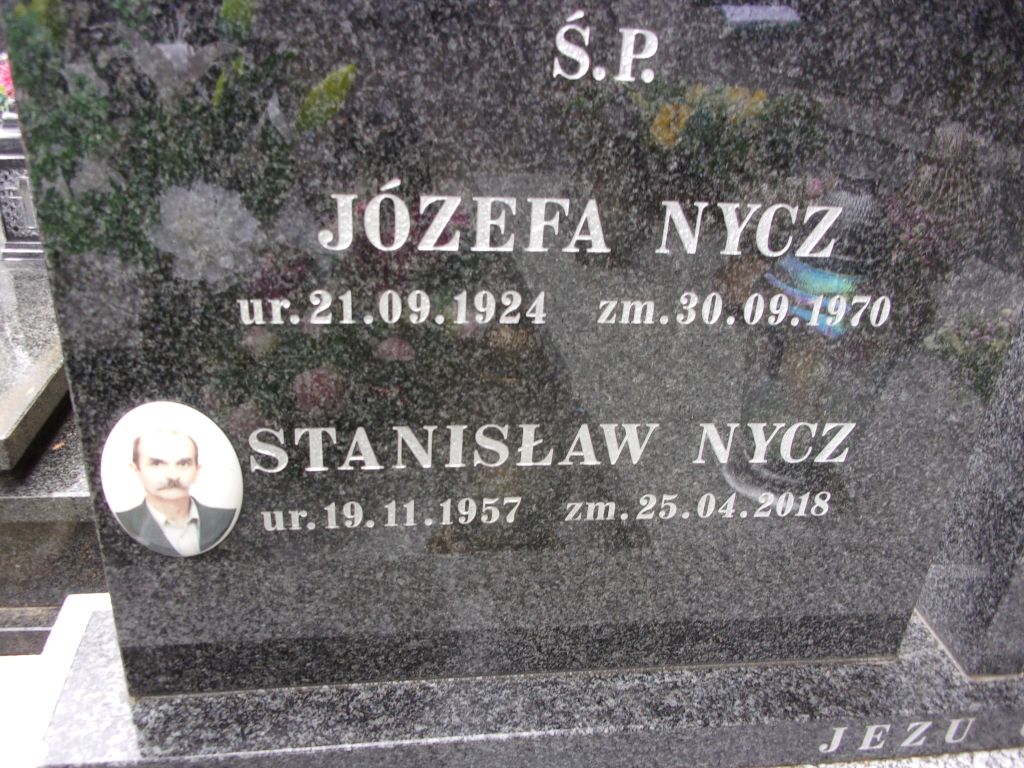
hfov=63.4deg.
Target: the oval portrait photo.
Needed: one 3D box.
[{"bbox_3d":[-0.276,0.083,0.673,0.110,0.150,0.013,0,26,-8],"label":"oval portrait photo"}]

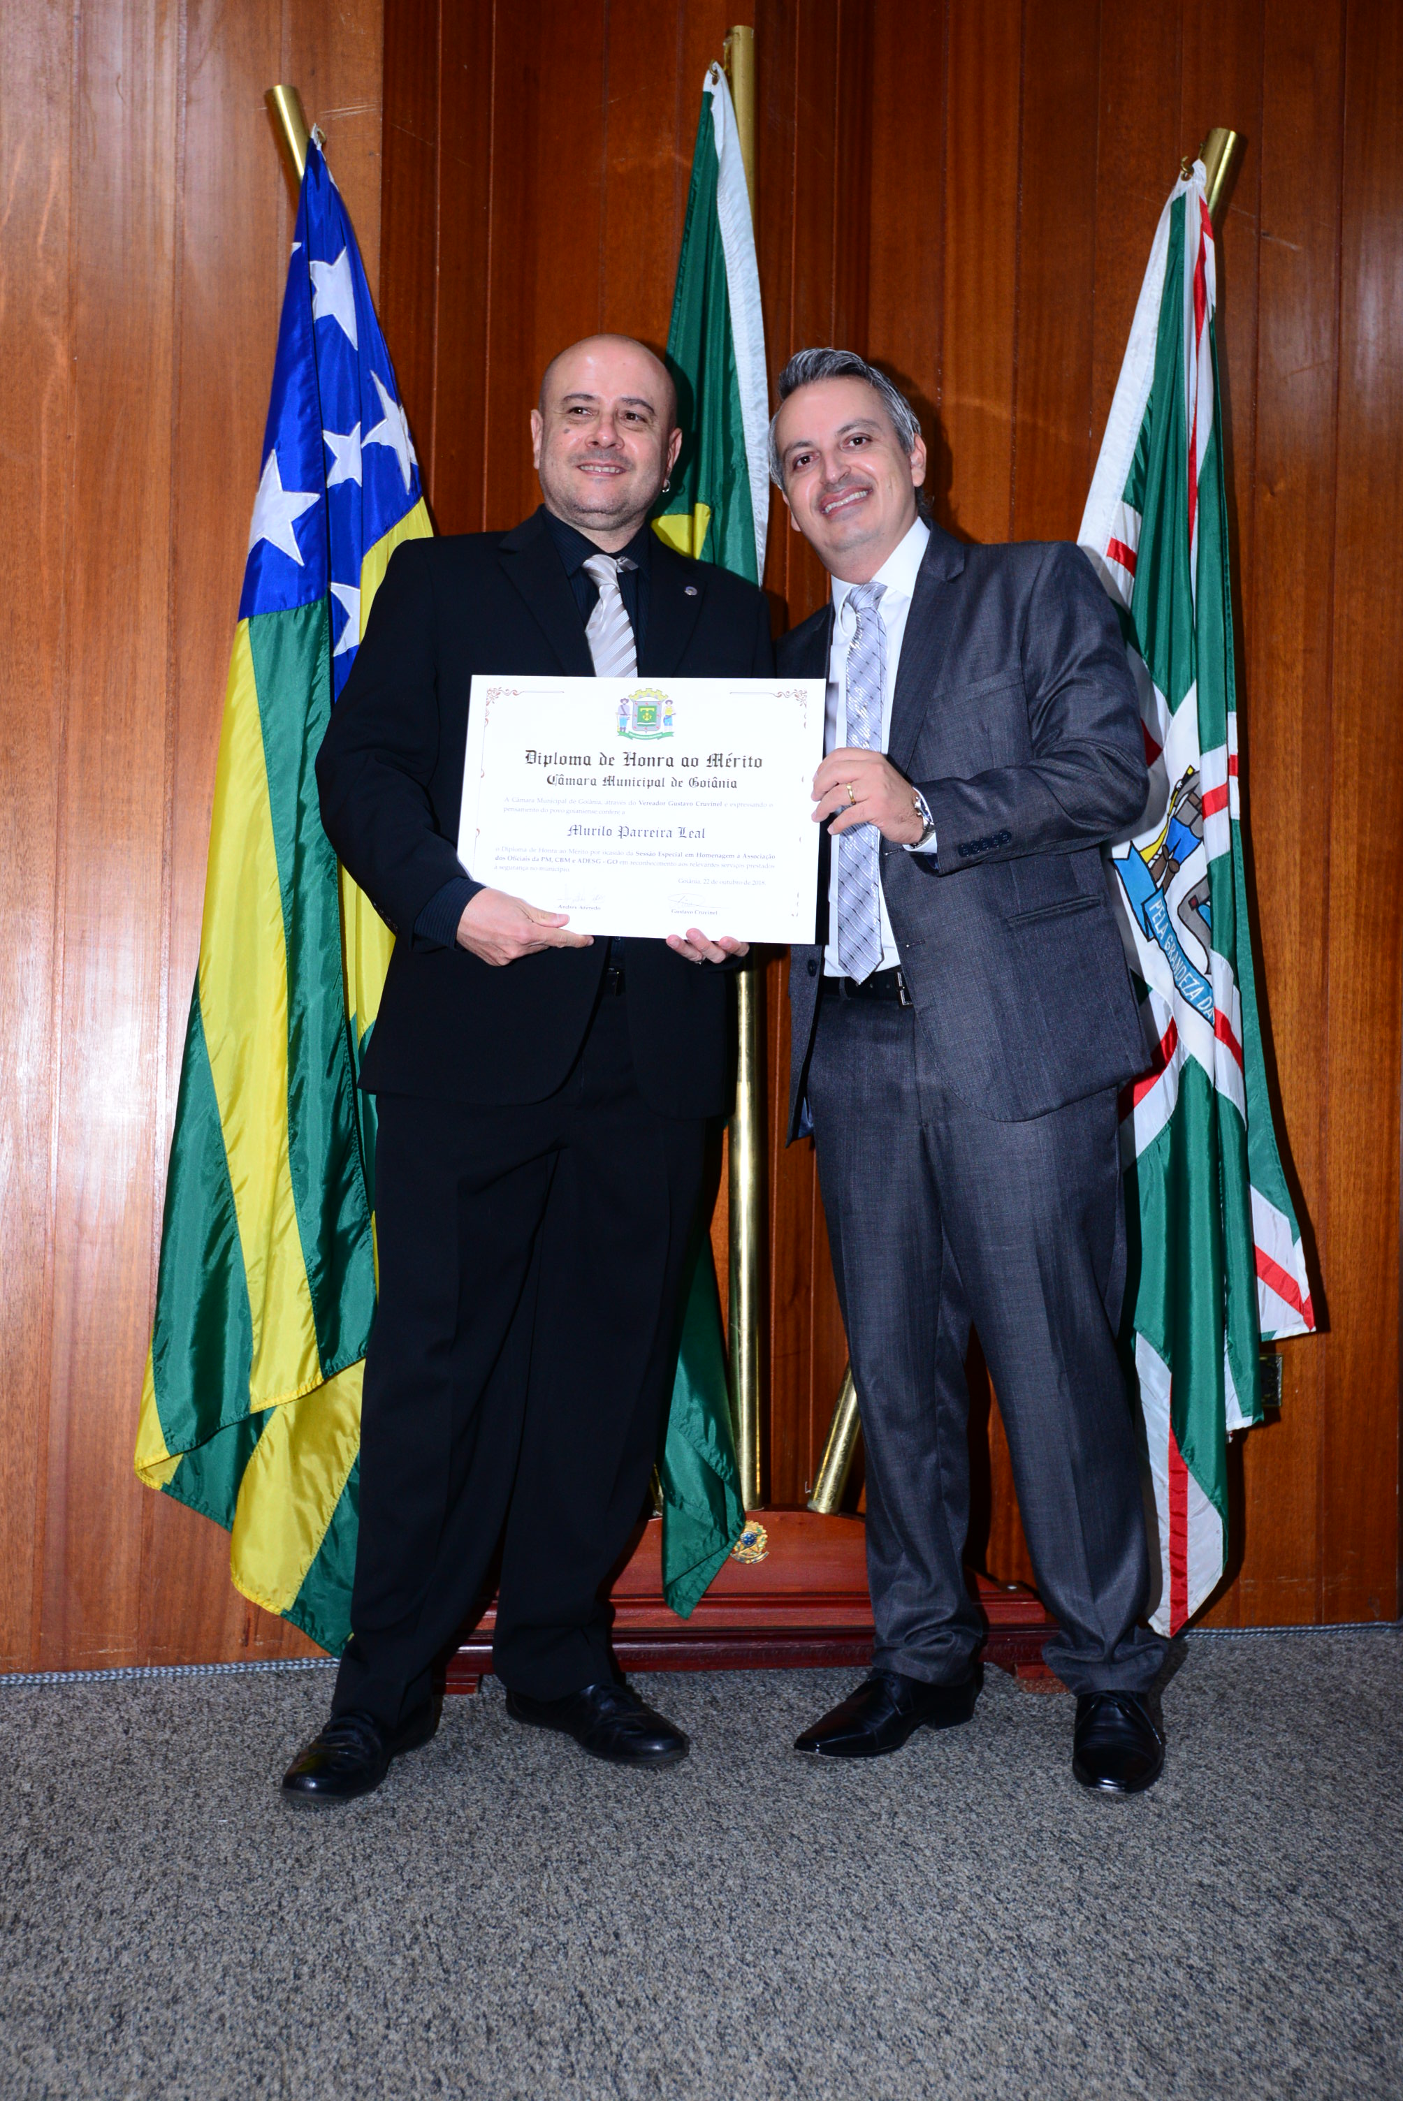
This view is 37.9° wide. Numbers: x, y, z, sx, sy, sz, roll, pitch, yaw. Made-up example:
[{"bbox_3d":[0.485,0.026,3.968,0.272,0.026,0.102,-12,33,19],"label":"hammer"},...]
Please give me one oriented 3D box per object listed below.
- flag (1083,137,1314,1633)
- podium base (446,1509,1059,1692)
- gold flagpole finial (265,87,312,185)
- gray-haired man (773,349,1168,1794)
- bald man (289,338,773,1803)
[{"bbox_3d":[0.710,-0.179,2.910,0.330,2.040,0.250,1,-1,-3],"label":"flag"},{"bbox_3d":[0.058,0.752,2.930,0.880,0.245,0.250,1,-1,-8],"label":"podium base"},{"bbox_3d":[-0.571,-1.266,2.820,0.044,0.132,0.044,-14,0,-6],"label":"gold flagpole finial"},{"bbox_3d":[0.335,0.009,2.500,0.520,1.730,0.430,1,-1,27],"label":"gray-haired man"},{"bbox_3d":[-0.200,-0.011,2.490,0.570,1.750,0.450,1,-1,-12],"label":"bald man"}]

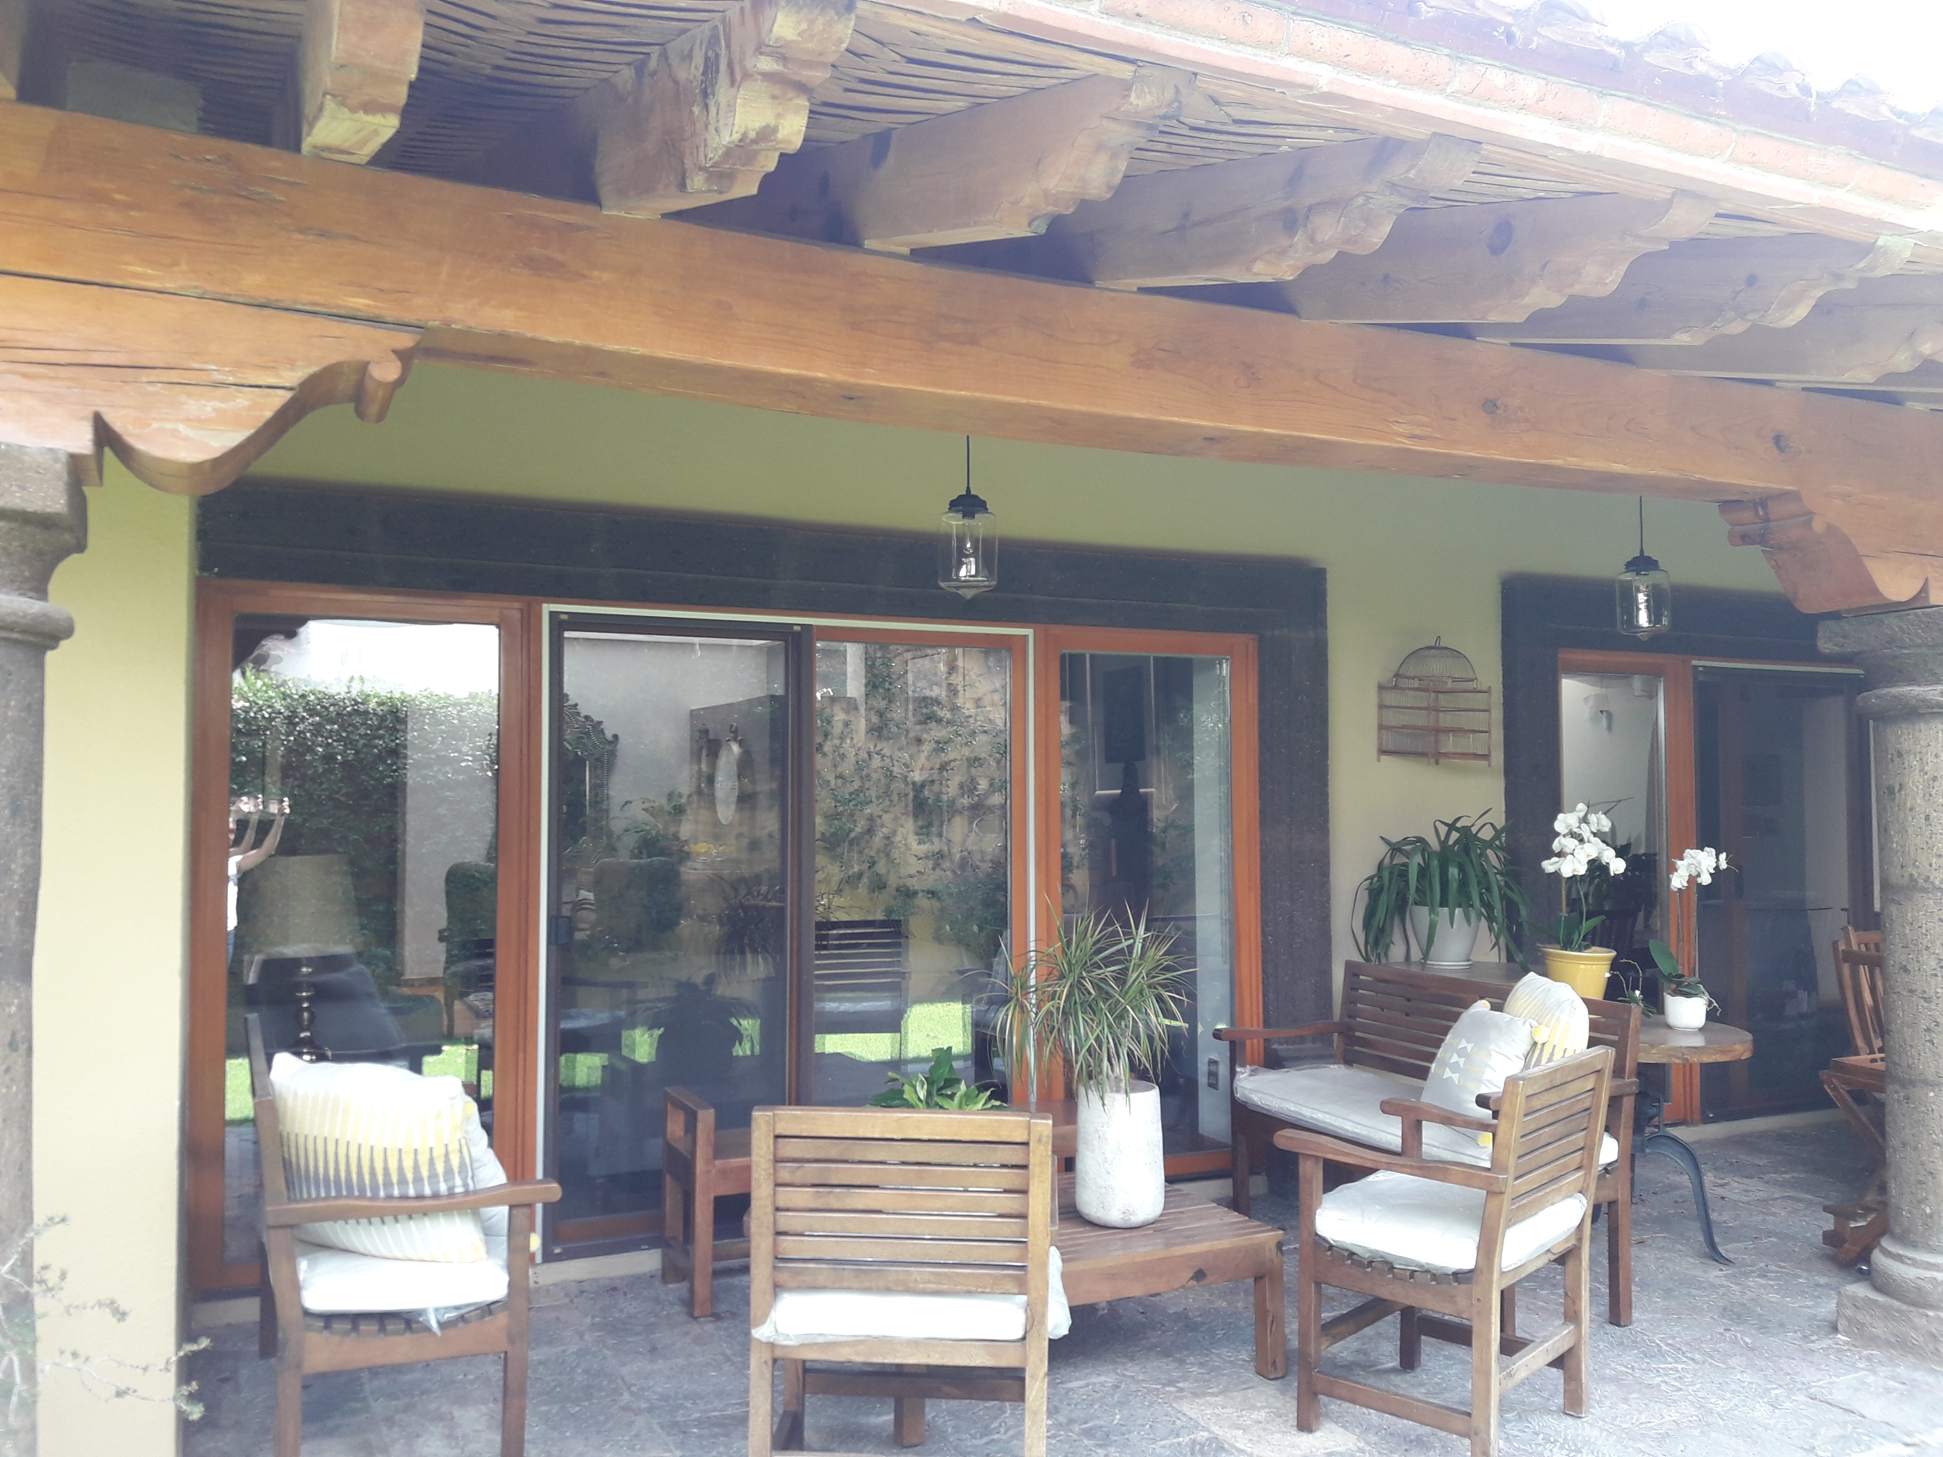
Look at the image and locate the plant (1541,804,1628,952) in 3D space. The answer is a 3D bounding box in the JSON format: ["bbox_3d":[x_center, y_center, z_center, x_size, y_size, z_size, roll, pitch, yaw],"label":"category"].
[{"bbox_3d":[2.202,0.537,5.643,0.311,0.534,0.280,-1,-3,21],"label":"plant"}]

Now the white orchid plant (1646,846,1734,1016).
[{"bbox_3d":[2.563,0.711,5.623,0.273,0.567,0.211,-1,-3,24],"label":"white orchid plant"}]

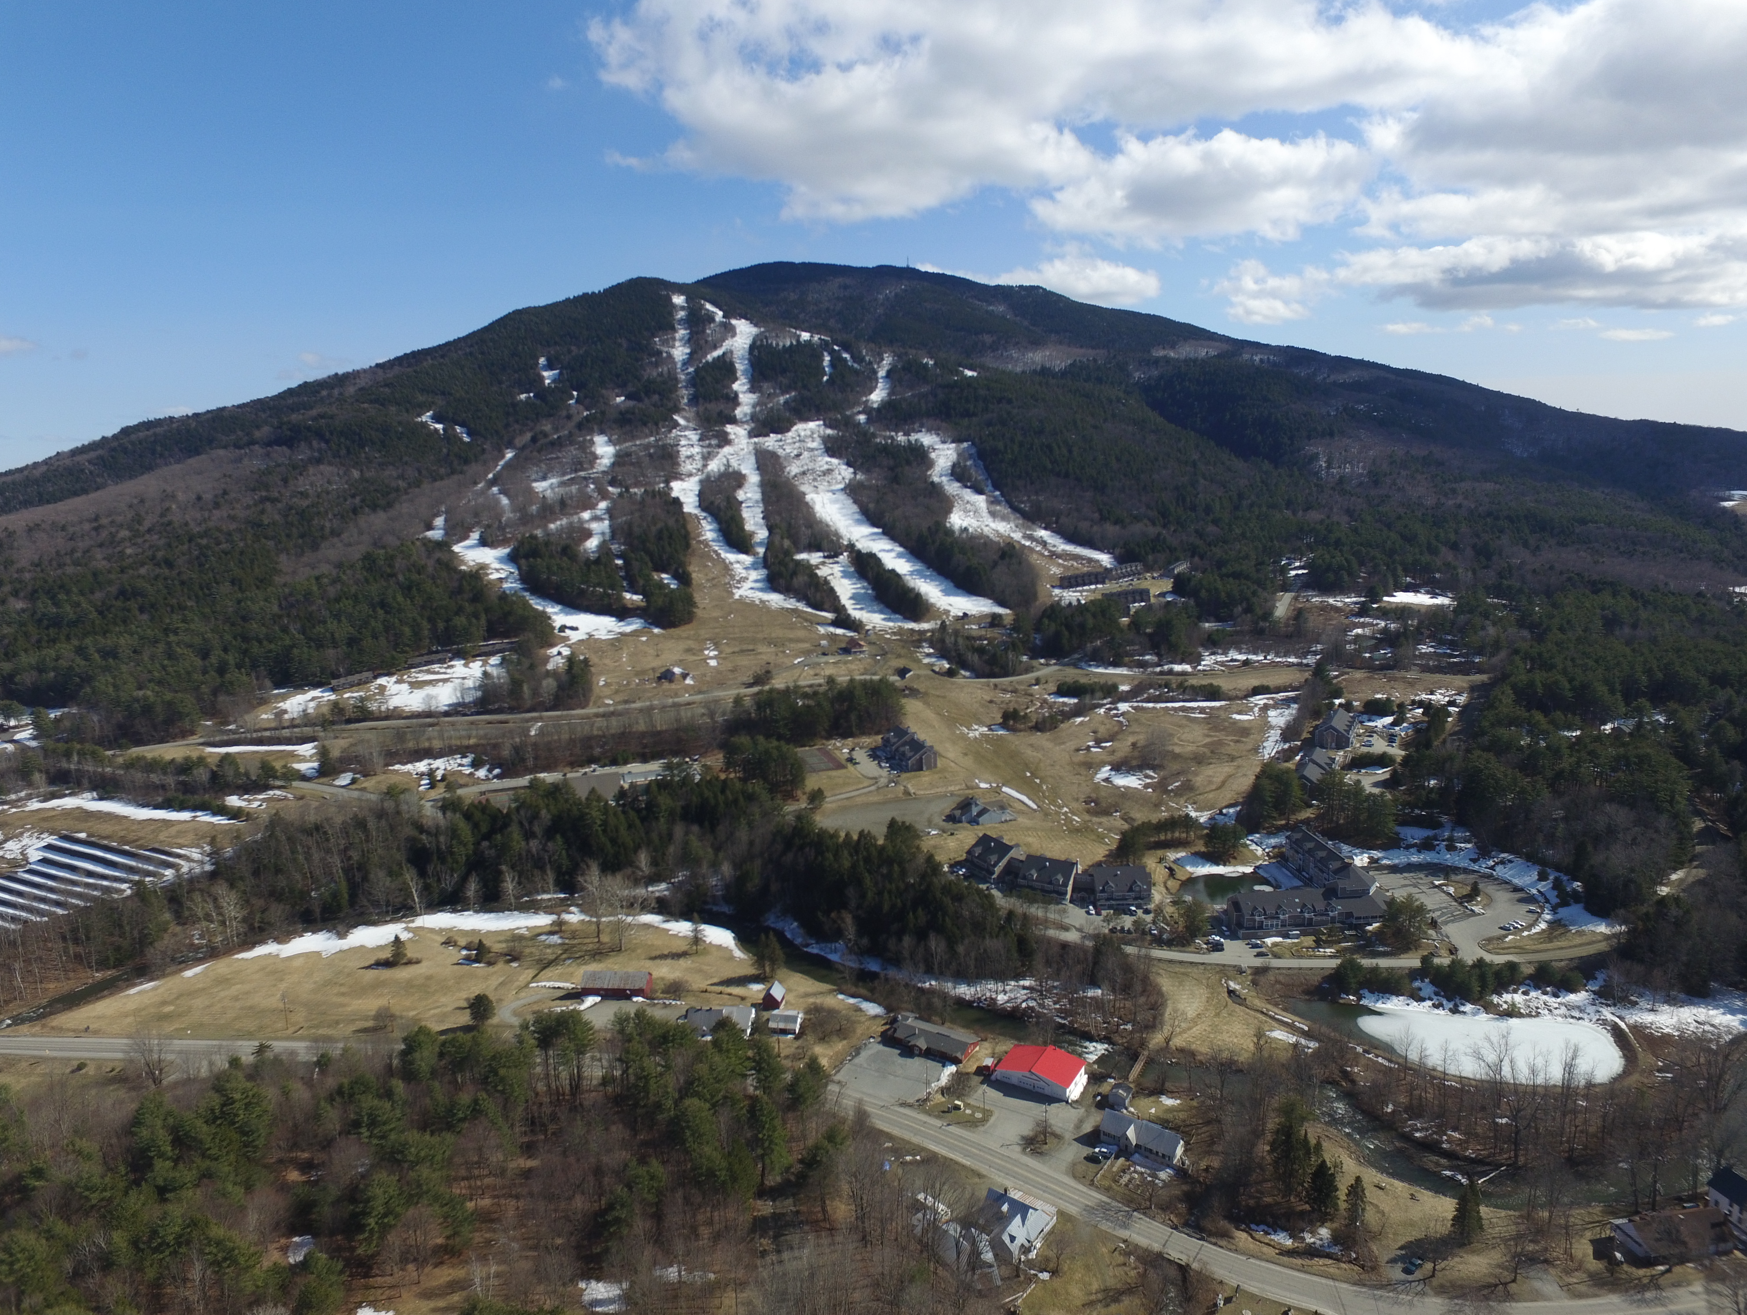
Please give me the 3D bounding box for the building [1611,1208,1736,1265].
[{"bbox_3d":[158.800,114.310,201.360,19.000,5.200,9.300,-1,9,-8],"label":"building"}]

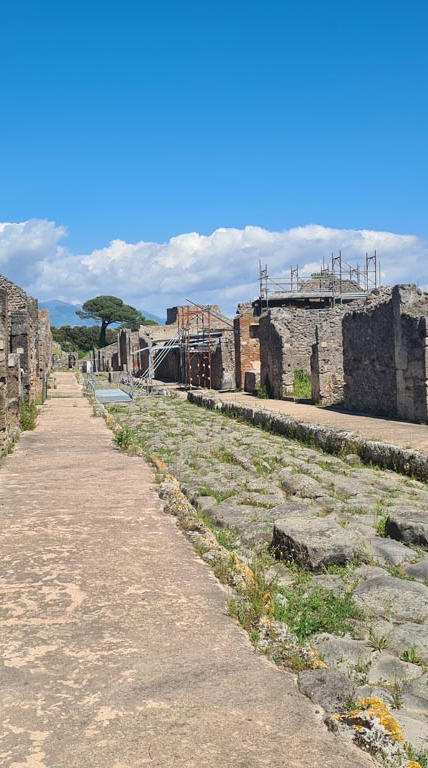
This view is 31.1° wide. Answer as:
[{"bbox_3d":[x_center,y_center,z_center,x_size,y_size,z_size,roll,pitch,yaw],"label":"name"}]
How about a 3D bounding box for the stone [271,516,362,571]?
[{"bbox_3d":[0.990,1.530,7.400,0.650,0.290,0.820,-2,2,-18],"label":"stone"}]

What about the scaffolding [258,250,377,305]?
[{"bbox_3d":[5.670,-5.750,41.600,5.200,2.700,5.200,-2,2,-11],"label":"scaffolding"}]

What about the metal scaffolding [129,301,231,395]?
[{"bbox_3d":[-1.620,-1.930,39.800,4.700,4.500,3.700,-2,2,-11],"label":"metal scaffolding"}]

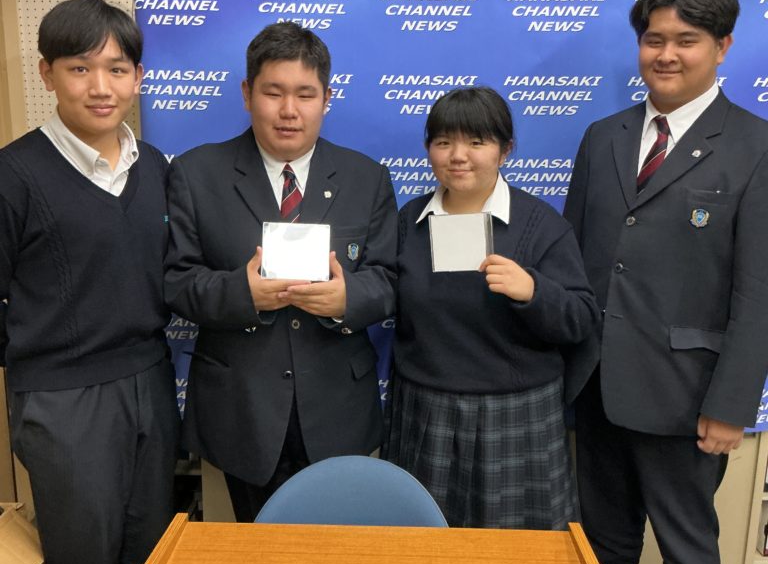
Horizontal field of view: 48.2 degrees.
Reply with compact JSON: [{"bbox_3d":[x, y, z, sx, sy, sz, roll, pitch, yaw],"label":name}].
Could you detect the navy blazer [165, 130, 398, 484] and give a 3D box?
[{"bbox_3d":[-0.226,0.053,1.942,0.520,0.780,0.360,0,13,-6],"label":"navy blazer"}]

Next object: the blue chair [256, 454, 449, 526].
[{"bbox_3d":[-0.073,0.773,1.655,0.480,0.770,0.520,2,13,5],"label":"blue chair"}]

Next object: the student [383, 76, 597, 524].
[{"bbox_3d":[0.235,0.313,2.030,0.490,1.510,0.360,4,13,12],"label":"student"}]

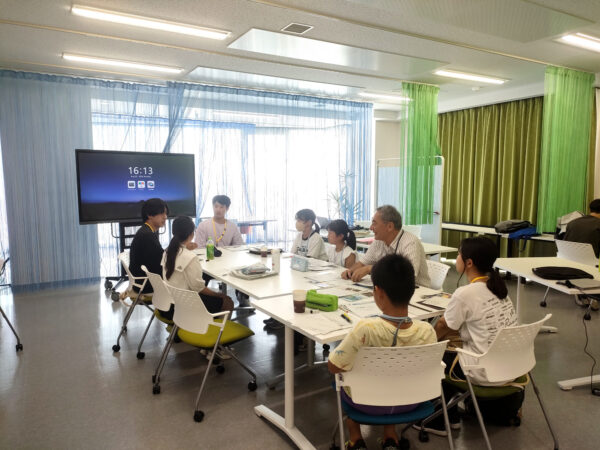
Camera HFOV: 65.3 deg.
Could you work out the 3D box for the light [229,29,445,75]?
[{"bbox_3d":[0.468,-1.739,4.802,2.345,0.060,0.630,-3,6,-30],"label":"light"}]

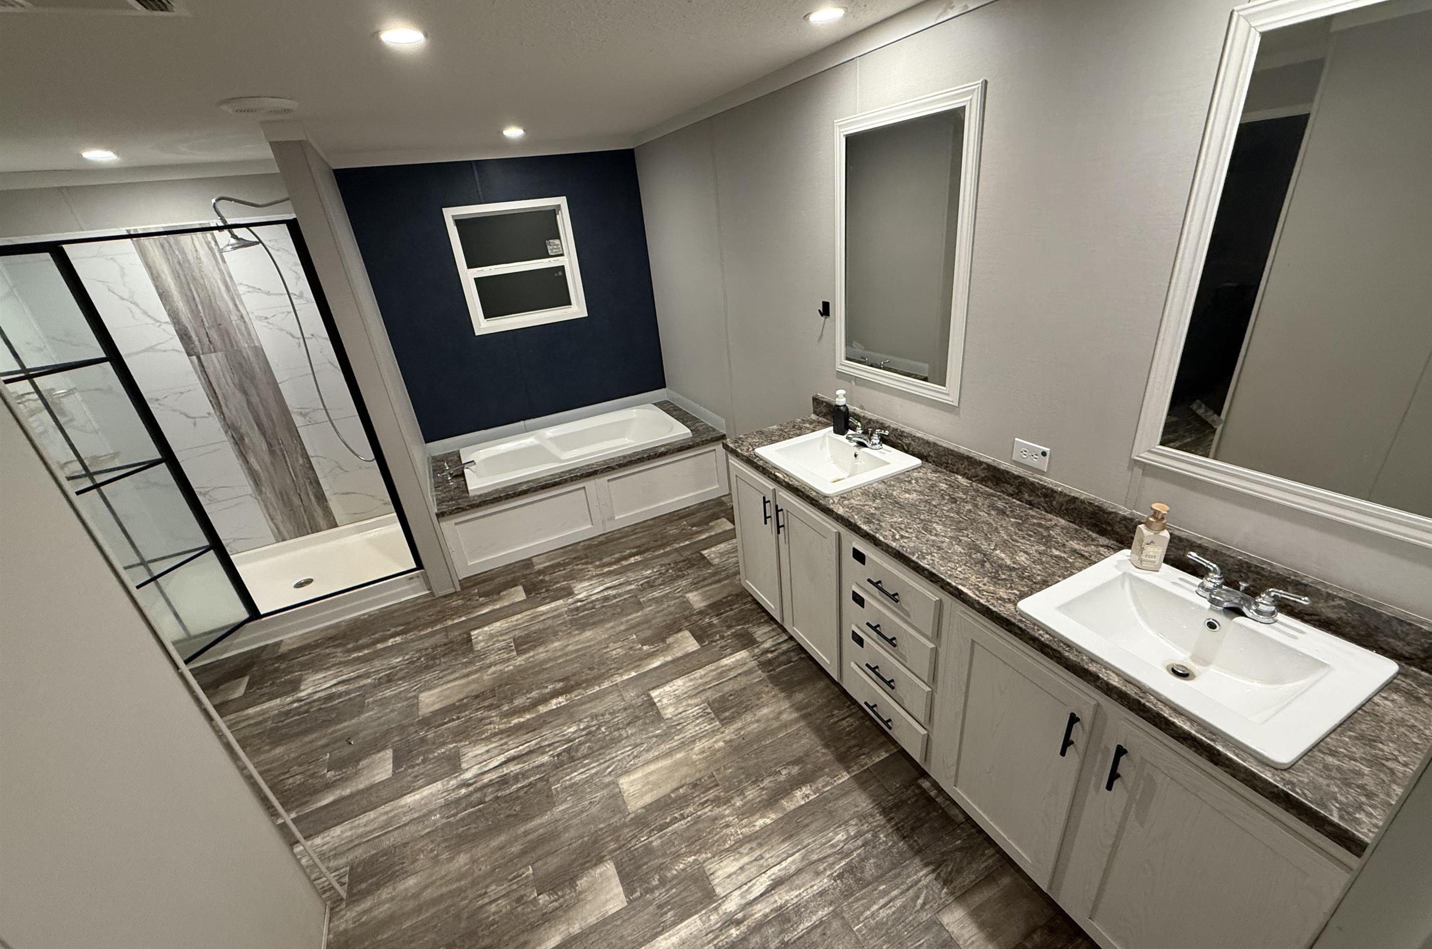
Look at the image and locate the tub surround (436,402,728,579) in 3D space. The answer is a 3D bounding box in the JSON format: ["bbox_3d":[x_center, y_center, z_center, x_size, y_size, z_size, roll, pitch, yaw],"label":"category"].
[{"bbox_3d":[-0.996,-0.001,4.253,1.876,0.467,1.113,-17,27,-21],"label":"tub surround"}]

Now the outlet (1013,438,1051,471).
[{"bbox_3d":[1.023,-0.062,1.876,0.011,0.080,0.123,-17,27,-21],"label":"outlet"}]

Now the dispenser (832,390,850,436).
[{"bbox_3d":[0.557,-0.279,2.579,0.062,0.185,0.062,8,28,29],"label":"dispenser"}]

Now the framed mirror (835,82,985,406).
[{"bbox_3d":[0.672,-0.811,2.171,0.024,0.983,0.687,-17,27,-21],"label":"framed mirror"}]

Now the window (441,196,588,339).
[{"bbox_3d":[-1.386,-1.480,4.118,0.816,0.825,0.049,-17,27,-21],"label":"window"}]

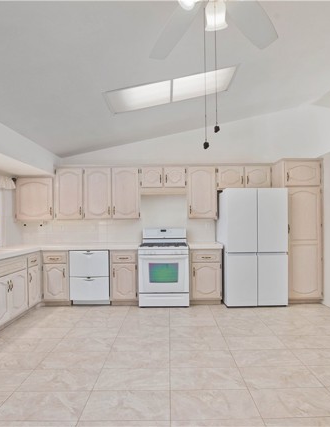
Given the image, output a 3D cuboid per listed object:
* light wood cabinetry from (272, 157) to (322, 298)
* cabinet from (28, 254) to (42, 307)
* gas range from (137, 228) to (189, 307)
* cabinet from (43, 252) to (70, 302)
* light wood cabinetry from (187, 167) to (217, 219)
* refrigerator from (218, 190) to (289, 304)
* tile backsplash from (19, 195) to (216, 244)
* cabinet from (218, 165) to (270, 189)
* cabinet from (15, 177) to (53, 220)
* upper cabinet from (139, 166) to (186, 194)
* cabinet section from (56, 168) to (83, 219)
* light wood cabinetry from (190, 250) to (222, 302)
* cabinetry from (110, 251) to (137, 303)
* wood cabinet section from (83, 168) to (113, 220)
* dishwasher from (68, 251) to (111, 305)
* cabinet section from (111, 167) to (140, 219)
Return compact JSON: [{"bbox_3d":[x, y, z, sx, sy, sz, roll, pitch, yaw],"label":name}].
[{"bbox_3d":[2.120,0.270,4.120,0.610,2.220,0.600,-1,-1,0],"label":"light wood cabinetry"},{"bbox_3d":[-2.186,0.974,3.612,0.605,0.805,0.380,-1,-2,1],"label":"cabinet"},{"bbox_3d":[-0.006,0.827,4.052,0.760,1.170,0.650,-1,-2,1],"label":"gas range"},{"bbox_3d":[-1.657,0.985,4.098,0.425,0.815,0.610,-1,-2,1],"label":"cabinet"},{"bbox_3d":[0.615,-0.345,4.250,0.480,0.870,0.320,-1,-1,0],"label":"light wood cabinetry"},{"bbox_3d":[1.383,0.513,4.060,0.910,1.780,0.690,-1,-1,0],"label":"refrigerator"},{"bbox_3d":[-0.830,0.110,4.400,3.450,0.830,0.030,-1,-1,0],"label":"tile backsplash"},{"bbox_3d":[1.303,-0.592,4.232,0.900,0.430,0.330,-1,-2,1],"label":"cabinet"},{"bbox_3d":[-2.174,-0.243,4.285,0.670,0.740,0.330,-1,-2,1],"label":"cabinet"},{"bbox_3d":[-0.030,-0.545,4.250,0.760,0.480,0.320,-1,-1,0],"label":"upper cabinet"},{"bbox_3d":[-1.556,-0.315,4.225,0.457,0.838,0.330,-1,-1,1],"label":"cabinet section"},{"bbox_3d":[0.630,0.970,4.080,0.480,0.850,0.600,-1,-1,0],"label":"light wood cabinetry"},{"bbox_3d":[-0.613,0.966,4.079,0.425,0.815,0.610,-1,-2,1],"label":"cabinetry"},{"bbox_3d":[-1.098,-0.317,4.225,0.460,0.837,0.330,-1,-1,1],"label":"wood cabinet section"},{"bbox_3d":[-1.133,0.983,4.066,0.605,0.828,0.595,-1,-2,1],"label":"dishwasher"},{"bbox_3d":[-0.639,-0.320,4.225,0.458,0.837,0.330,-1,-1,1],"label":"cabinet section"}]

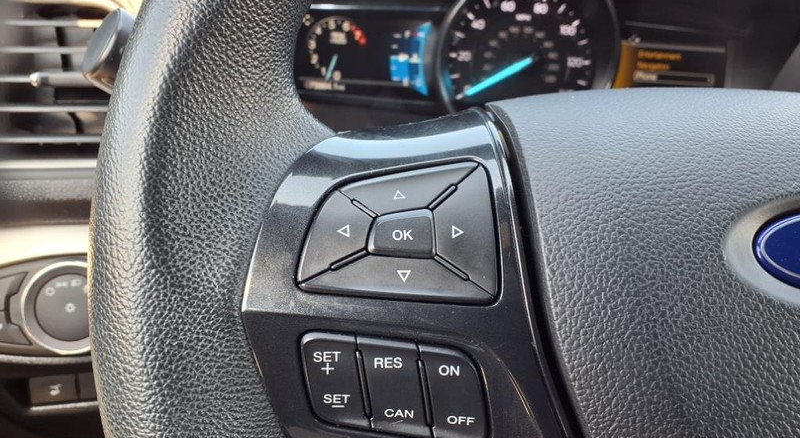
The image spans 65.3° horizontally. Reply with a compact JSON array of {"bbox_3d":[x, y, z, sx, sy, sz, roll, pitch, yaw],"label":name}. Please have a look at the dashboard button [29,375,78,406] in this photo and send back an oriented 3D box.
[{"bbox_3d":[-0.176,0.085,0.320,0.021,0.014,0.008,-2,14,-18],"label":"dashboard button"}]

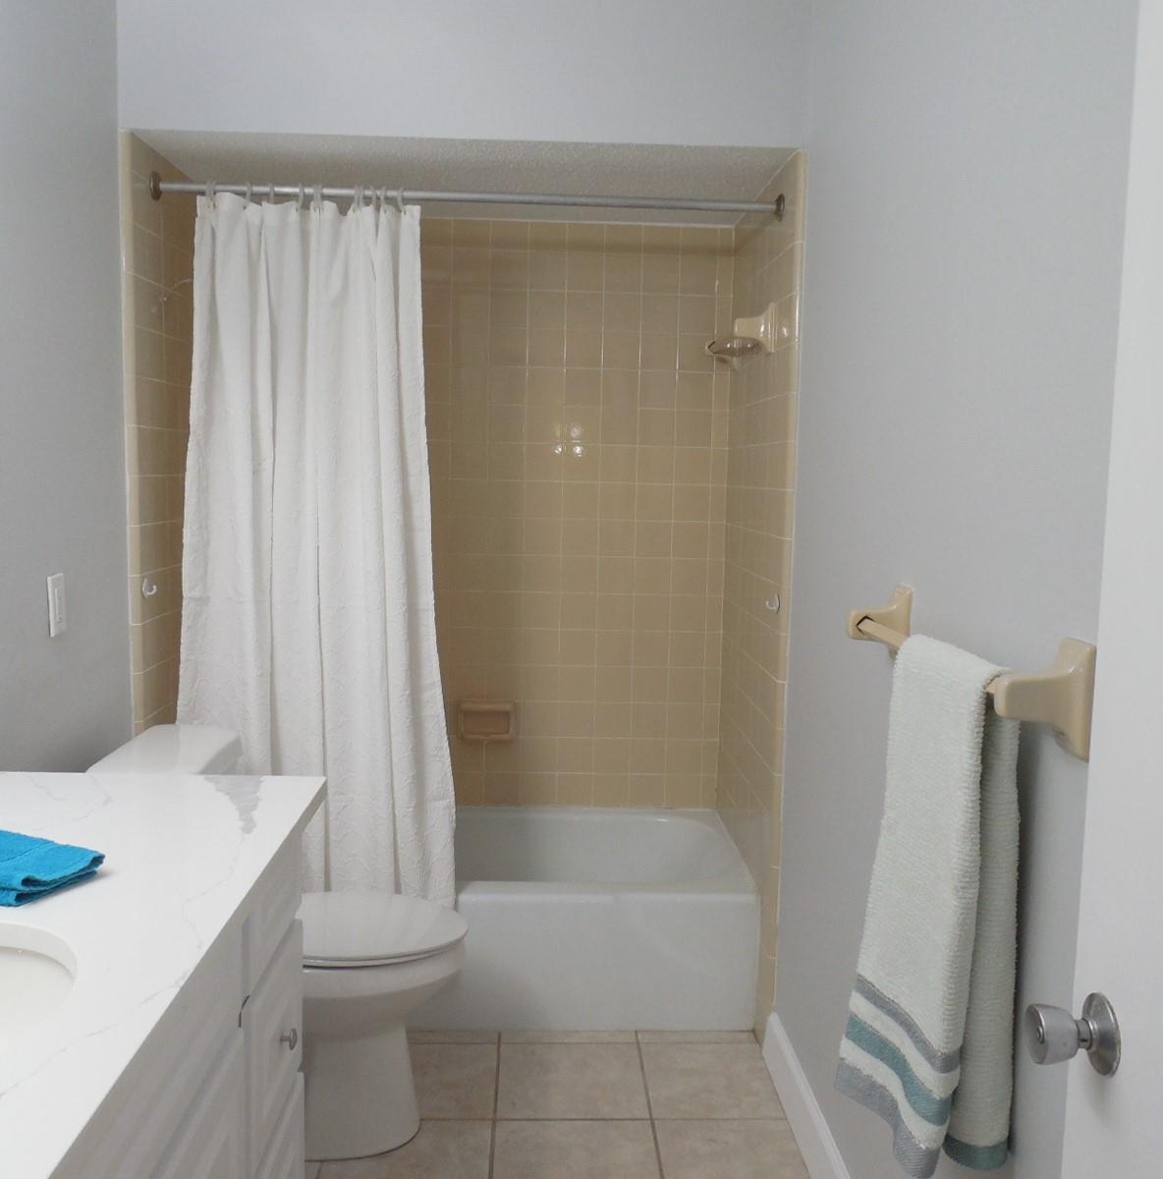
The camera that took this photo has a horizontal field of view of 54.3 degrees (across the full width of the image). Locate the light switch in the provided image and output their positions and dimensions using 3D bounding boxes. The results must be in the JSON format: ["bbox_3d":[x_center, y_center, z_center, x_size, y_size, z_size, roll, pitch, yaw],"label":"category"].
[{"bbox_3d":[-0.993,0.029,2.143,0.009,0.114,0.071,1,6,-2],"label":"light switch"}]

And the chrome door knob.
[{"bbox_3d":[0.407,0.372,0.949,0.063,0.070,0.070,1,6,-2],"label":"chrome door knob"}]

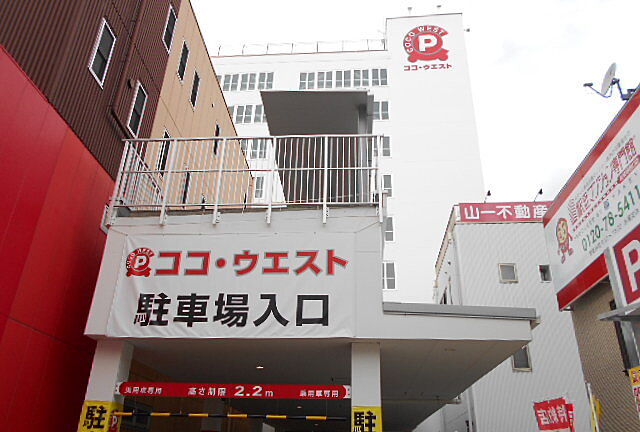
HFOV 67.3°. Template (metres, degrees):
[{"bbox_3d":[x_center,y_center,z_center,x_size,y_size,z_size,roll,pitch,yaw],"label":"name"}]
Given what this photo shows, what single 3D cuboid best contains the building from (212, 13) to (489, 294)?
[{"bbox_3d":[0.634,2.125,39.669,22.707,34.825,14.000,-1,-27,6],"label":"building"}]

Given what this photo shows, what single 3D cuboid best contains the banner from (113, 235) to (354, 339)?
[{"bbox_3d":[-1.480,1.154,8.236,4.184,1.839,0.040,-1,-27,6],"label":"banner"}]

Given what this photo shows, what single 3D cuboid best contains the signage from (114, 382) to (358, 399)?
[{"bbox_3d":[-1.439,2.825,7.787,3.877,0.208,0.070,-1,-27,6],"label":"signage"}]

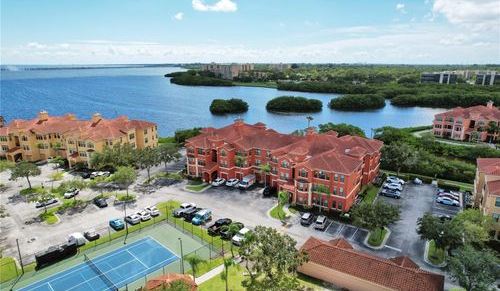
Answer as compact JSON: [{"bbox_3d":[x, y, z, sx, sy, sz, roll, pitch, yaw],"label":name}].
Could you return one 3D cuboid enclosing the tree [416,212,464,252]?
[{"bbox_3d":[34.391,16.425,55.300,7.600,7.400,7.600,0,15,0],"label":"tree"}]

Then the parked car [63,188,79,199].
[{"bbox_3d":[-47.266,12.375,81.657,1.830,1.500,4.500,3,15,12],"label":"parked car"}]

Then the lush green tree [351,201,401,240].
[{"bbox_3d":[25.960,15.420,61.417,9.800,7.500,9.200,0,15,0],"label":"lush green tree"}]

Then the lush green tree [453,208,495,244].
[{"bbox_3d":[41.363,15.972,56.301,7.600,7.700,7.400,0,15,0],"label":"lush green tree"}]

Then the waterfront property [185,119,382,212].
[{"bbox_3d":[10.250,1.330,96.330,53.000,15.500,37.000,9,17,30],"label":"waterfront property"}]

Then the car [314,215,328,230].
[{"bbox_3d":[15.902,16.406,66.350,1.850,1.670,4.400,9,17,30],"label":"car"}]

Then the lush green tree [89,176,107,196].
[{"bbox_3d":[-40.301,10.893,82.194,4.400,5.600,4.200,0,15,0],"label":"lush green tree"}]

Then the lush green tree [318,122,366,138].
[{"bbox_3d":[35.226,-1.968,117.420,17.000,12.400,13.000,0,15,0],"label":"lush green tree"}]

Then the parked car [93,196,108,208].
[{"bbox_3d":[-37.136,13.957,76.116,1.850,1.500,4.600,-14,20,-43],"label":"parked car"}]

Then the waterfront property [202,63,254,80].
[{"bbox_3d":[-49.791,-168.664,703.544,122.000,34.000,60.000,0,15,0],"label":"waterfront property"}]

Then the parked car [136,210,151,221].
[{"bbox_3d":[-24.775,15.554,69.820,1.820,1.450,4.550,-13,20,-41],"label":"parked car"}]

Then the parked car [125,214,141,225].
[{"bbox_3d":[-25.919,16.263,67.481,4.600,1.450,1.820,14,20,42],"label":"parked car"}]

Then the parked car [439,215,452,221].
[{"bbox_3d":[43.571,16.256,67.546,4.700,1.500,1.850,8,17,29],"label":"parked car"}]

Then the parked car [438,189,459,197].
[{"bbox_3d":[53.511,12.944,82.416,4.700,1.520,1.850,9,17,31],"label":"parked car"}]

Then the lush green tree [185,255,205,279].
[{"bbox_3d":[-8.452,19.394,47.215,3.200,5.300,3.200,0,15,0],"label":"lush green tree"}]

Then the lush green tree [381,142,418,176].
[{"bbox_3d":[45.579,4.313,93.775,10.000,10.800,10.000,0,15,0],"label":"lush green tree"}]

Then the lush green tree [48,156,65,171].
[{"bbox_3d":[-61.509,6.109,97.414,4.700,5.100,4.700,0,15,0],"label":"lush green tree"}]

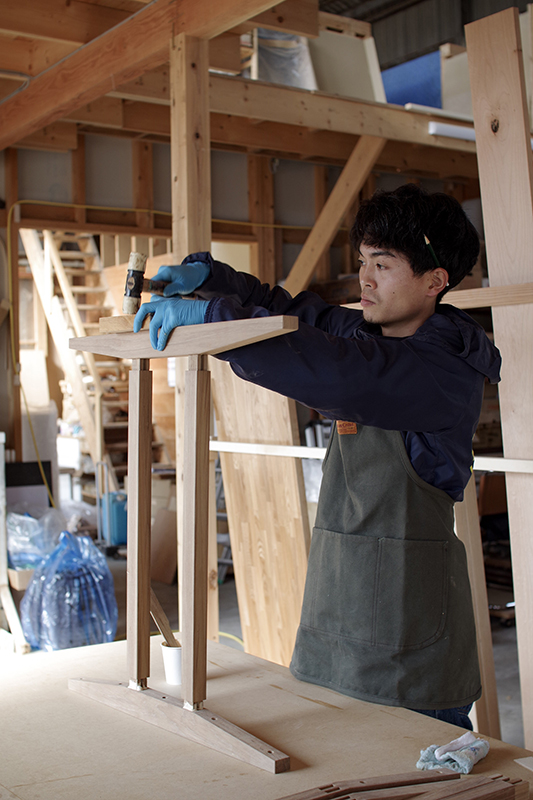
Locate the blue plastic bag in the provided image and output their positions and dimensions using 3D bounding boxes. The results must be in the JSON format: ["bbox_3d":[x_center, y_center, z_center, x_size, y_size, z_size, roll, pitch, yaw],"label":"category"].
[{"bbox_3d":[-1.020,0.985,5.180,0.500,0.610,0.470,-1,0,-17],"label":"blue plastic bag"}]

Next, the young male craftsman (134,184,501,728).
[{"bbox_3d":[0.107,0.430,1.920,0.740,1.710,0.520,-1,0,-33],"label":"young male craftsman"}]

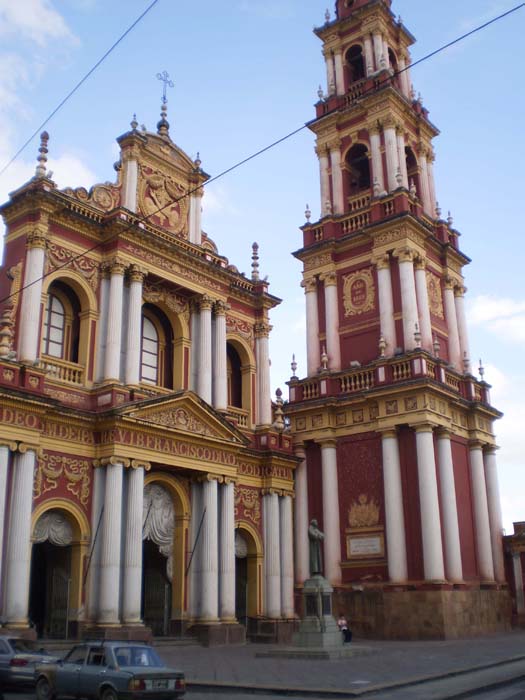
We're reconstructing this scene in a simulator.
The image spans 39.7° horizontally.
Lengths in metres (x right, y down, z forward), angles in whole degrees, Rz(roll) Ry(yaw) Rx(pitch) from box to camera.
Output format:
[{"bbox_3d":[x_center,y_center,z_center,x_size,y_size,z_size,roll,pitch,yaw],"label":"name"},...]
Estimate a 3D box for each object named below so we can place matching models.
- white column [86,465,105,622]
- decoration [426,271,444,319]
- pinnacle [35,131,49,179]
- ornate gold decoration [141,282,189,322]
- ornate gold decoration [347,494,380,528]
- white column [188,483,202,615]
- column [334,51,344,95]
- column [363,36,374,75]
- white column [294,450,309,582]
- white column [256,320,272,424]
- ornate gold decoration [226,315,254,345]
[{"bbox_3d":[-6.983,7.943,30.171,0.750,6.527,0.750,-15,-24,37],"label":"white column"},{"bbox_3d":[10.188,-3.351,43.412,0.200,3.000,2.300,-15,-22,37],"label":"decoration"},{"bbox_3d":[-10.729,-9.514,35.468,0.512,2.652,0.512,-15,-23,37],"label":"pinnacle"},{"bbox_3d":[-5.163,-2.504,37.970,0.250,1.500,3.900,-14,-22,36],"label":"ornate gold decoration"},{"bbox_3d":[5.463,8.650,38.993,2.000,1.750,0.200,-15,-22,37],"label":"ornate gold decoration"},{"bbox_3d":[-3.279,9.863,36.571,0.694,6.955,0.775,-16,-24,38],"label":"white column"},{"bbox_3d":[5.456,-19.783,52.036,0.600,4.176,0.600,0,-19,0],"label":"column"},{"bbox_3d":[7.078,-19.194,47.954,0.563,3.569,0.563,-15,-22,37],"label":"column"},{"bbox_3d":[2.407,10.135,44.583,1.020,8.350,1.020,0,-19,0],"label":"white column"},{"bbox_3d":[0.147,1.569,46.630,0.900,7.000,0.900,0,-19,0],"label":"white column"},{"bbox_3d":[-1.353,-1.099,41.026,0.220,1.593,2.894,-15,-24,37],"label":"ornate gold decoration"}]

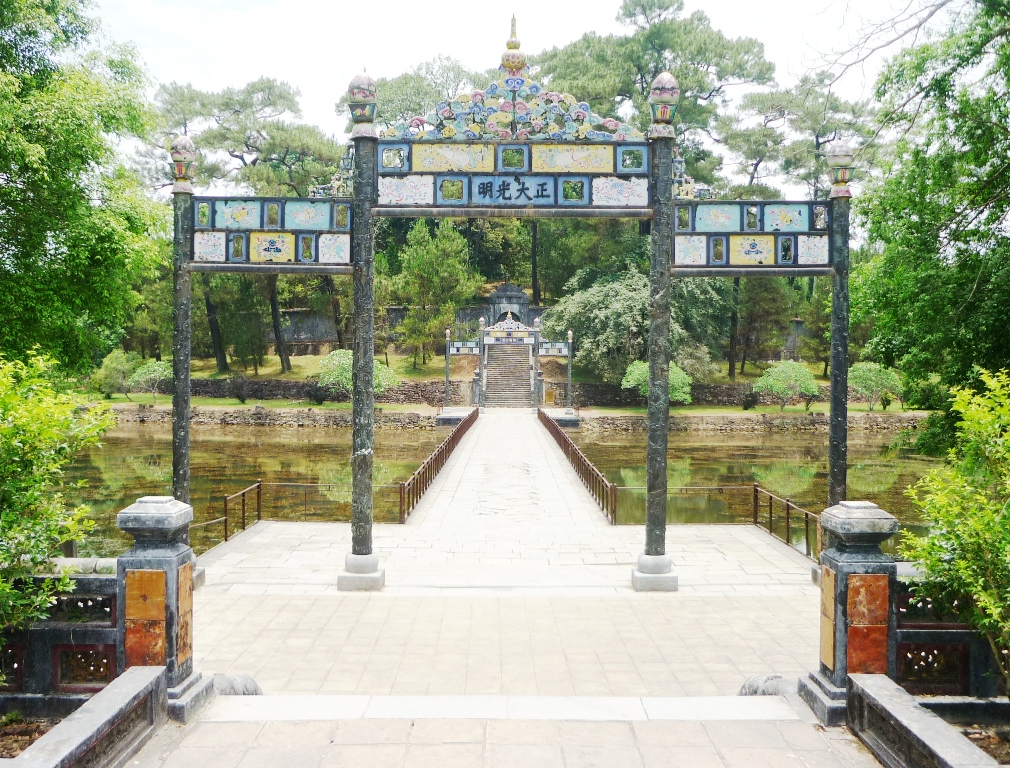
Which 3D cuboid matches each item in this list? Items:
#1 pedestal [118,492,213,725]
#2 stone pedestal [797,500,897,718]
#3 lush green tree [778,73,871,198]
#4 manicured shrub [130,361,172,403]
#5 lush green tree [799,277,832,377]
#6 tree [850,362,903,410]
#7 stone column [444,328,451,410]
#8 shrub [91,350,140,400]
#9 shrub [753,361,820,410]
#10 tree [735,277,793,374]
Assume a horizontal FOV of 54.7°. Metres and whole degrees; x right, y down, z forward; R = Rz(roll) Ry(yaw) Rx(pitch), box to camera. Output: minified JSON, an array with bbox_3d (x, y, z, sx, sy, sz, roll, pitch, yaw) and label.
[{"bbox_3d":[-1.628,1.024,4.570,0.380,0.990,0.380,0,1,0],"label":"pedestal"},{"bbox_3d":[1.641,1.047,4.590,0.380,0.990,0.380,0,1,0],"label":"stone pedestal"},{"bbox_3d":[30.438,-16.434,93.000,9.000,26.000,9.000,0,1,0],"label":"lush green tree"},{"bbox_3d":[-27.082,-0.192,75.000,3.534,3.227,3.357,0,1,0],"label":"manicured shrub"},{"bbox_3d":[27.234,-5.206,84.000,4.130,9.121,3.924,0,1,0],"label":"lush green tree"},{"bbox_3d":[26.152,0.177,69.000,3.888,3.393,3.693,0,1,0],"label":"tree"},{"bbox_3d":[-3.917,-0.940,66.500,0.540,5.700,0.540,0,1,0],"label":"stone column"},{"bbox_3d":[-34.314,-0.881,86.000,4.200,4.400,4.200,0,1,0],"label":"shrub"},{"bbox_3d":[22.781,0.121,79.000,5.300,4.050,5.000,0,1,0],"label":"shrub"},{"bbox_3d":[22.861,-5.682,86.000,5.110,9.691,4.854,0,1,0],"label":"tree"}]

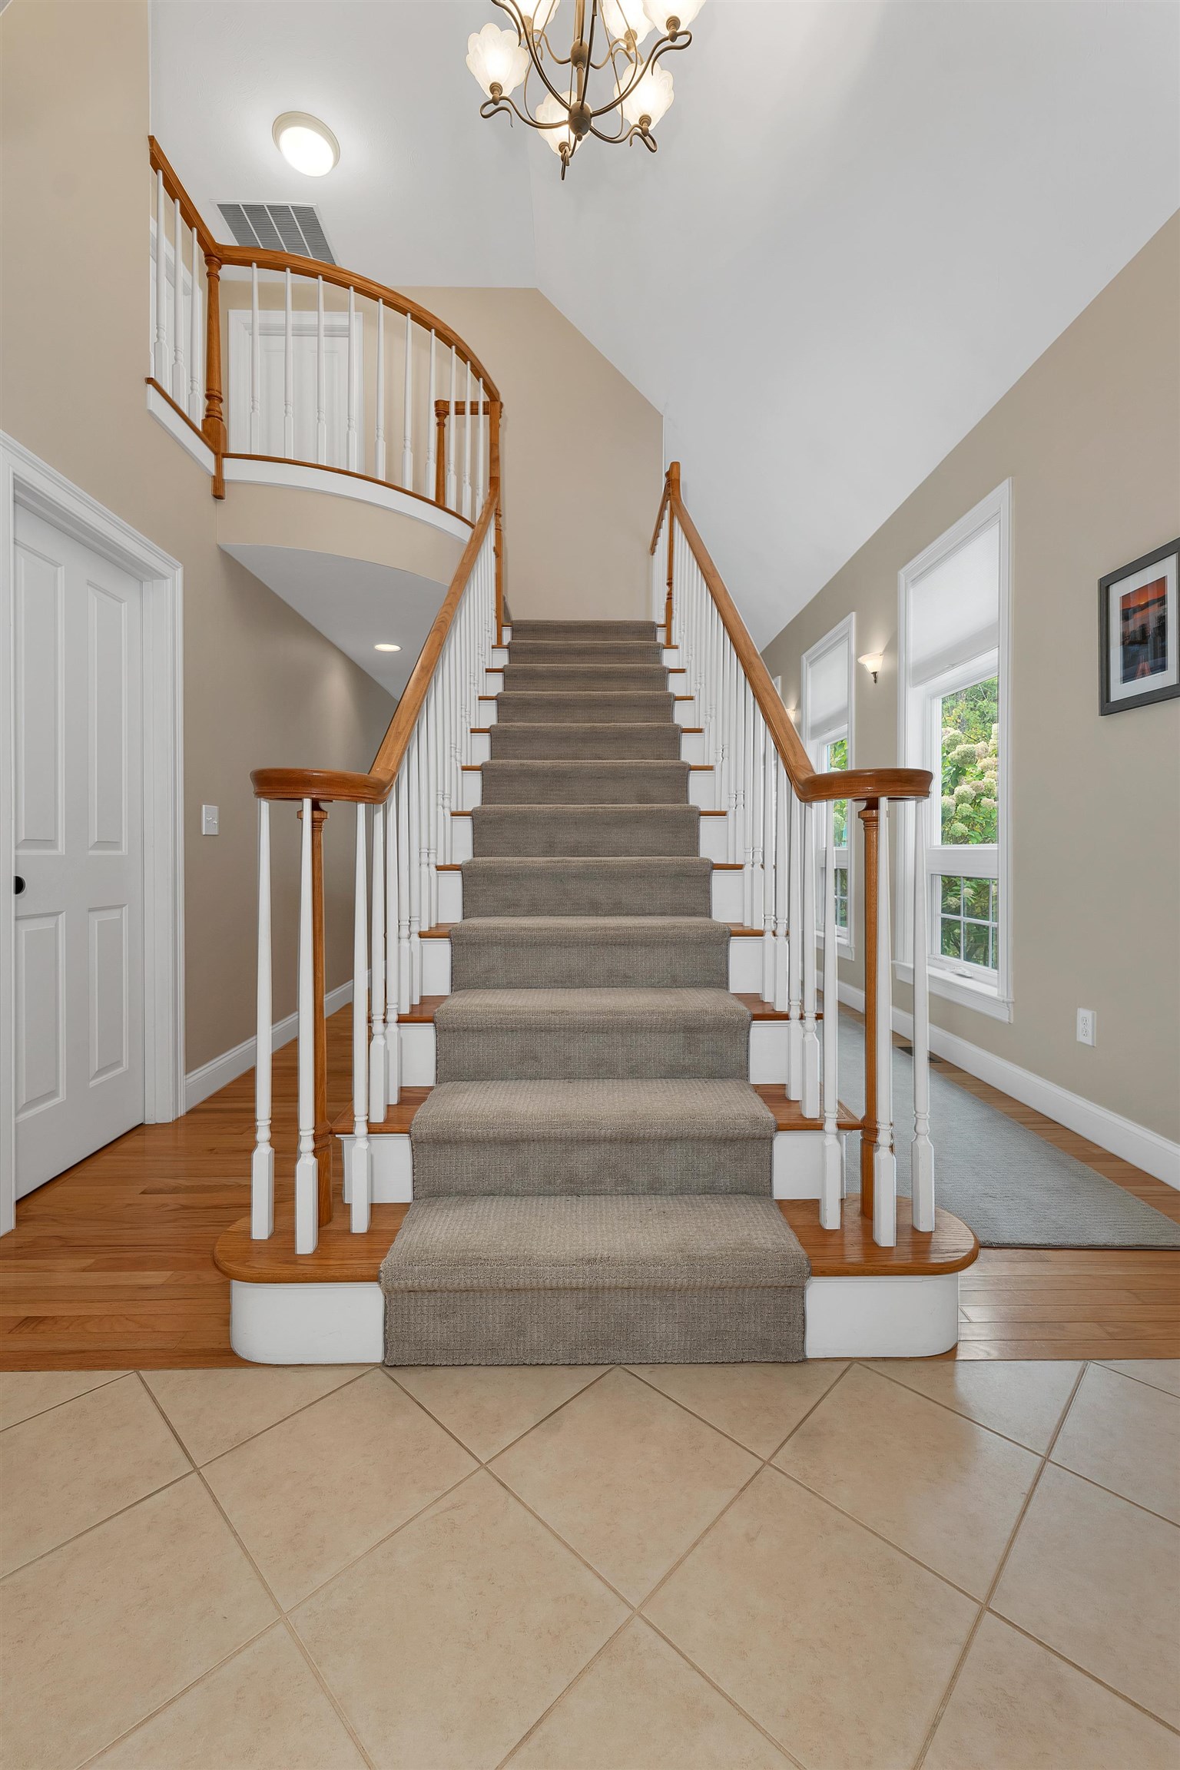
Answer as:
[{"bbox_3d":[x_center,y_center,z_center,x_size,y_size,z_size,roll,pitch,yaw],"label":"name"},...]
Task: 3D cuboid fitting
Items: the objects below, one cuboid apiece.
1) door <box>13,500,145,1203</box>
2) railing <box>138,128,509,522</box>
[{"bbox_3d":[-1.710,-0.107,2.255,0.045,2.030,0.720,0,1,-1],"label":"door"},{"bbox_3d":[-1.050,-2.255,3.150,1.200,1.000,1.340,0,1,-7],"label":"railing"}]

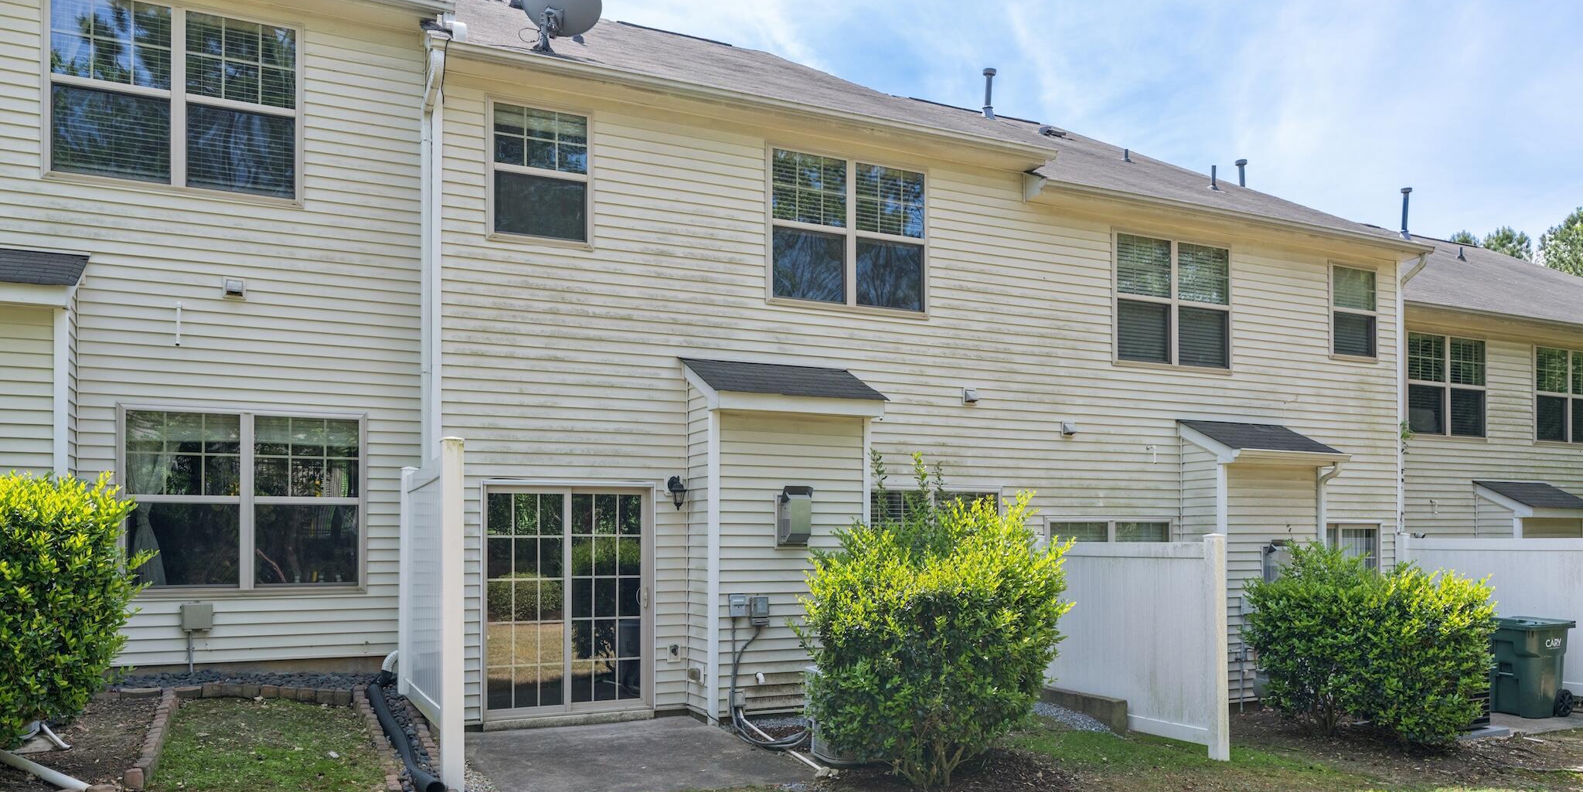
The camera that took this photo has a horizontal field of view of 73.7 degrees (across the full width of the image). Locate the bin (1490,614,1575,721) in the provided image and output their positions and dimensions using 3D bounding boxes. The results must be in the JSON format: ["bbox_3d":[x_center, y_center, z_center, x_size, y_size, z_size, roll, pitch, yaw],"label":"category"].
[{"bbox_3d":[8.210,3.022,11.870,0.820,1.070,0.660,1,-3,-25],"label":"bin"}]

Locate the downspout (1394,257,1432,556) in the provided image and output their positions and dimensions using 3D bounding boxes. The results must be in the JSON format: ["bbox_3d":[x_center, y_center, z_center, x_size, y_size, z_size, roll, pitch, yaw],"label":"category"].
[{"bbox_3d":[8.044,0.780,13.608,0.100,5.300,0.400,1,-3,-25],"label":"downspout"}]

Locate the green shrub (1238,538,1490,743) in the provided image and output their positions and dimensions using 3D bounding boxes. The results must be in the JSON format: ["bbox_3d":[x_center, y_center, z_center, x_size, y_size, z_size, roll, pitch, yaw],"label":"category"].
[{"bbox_3d":[5.720,2.430,10.420,1.800,1.870,1.650,1,-3,-25],"label":"green shrub"}]

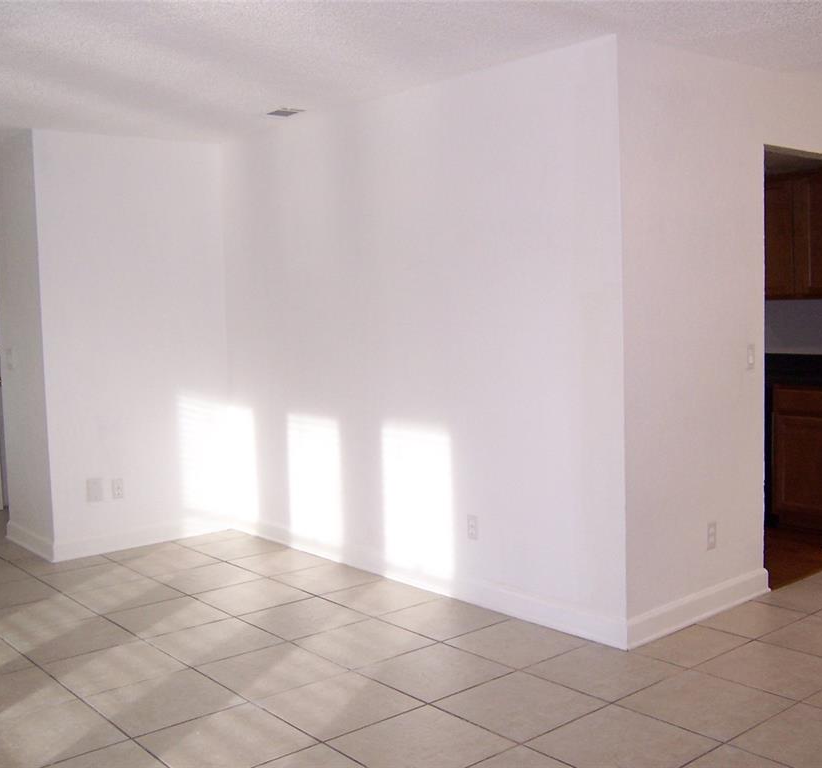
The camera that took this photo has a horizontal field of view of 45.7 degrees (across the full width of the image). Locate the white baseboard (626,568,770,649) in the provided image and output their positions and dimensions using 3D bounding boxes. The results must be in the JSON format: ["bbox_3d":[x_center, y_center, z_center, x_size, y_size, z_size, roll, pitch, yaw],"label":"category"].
[{"bbox_3d":[1.280,0.968,4.278,1.130,0.117,0.024,-5,6,-41],"label":"white baseboard"}]

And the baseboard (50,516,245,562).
[{"bbox_3d":[-1.605,0.922,5.963,1.190,0.122,0.024,-5,6,-40],"label":"baseboard"}]

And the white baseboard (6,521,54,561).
[{"bbox_3d":[-2.307,0.942,5.915,0.024,0.122,0.879,-5,6,-39],"label":"white baseboard"}]

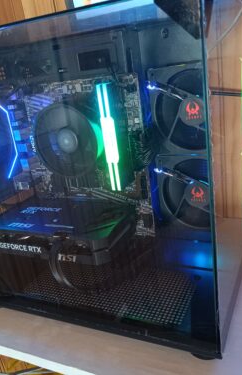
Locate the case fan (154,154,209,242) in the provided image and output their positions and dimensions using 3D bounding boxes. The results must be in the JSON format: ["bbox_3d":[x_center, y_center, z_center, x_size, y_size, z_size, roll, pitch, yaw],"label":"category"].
[{"bbox_3d":[0.119,0.006,0.513,0.120,0.120,0.025,2,21,26],"label":"case fan"}]

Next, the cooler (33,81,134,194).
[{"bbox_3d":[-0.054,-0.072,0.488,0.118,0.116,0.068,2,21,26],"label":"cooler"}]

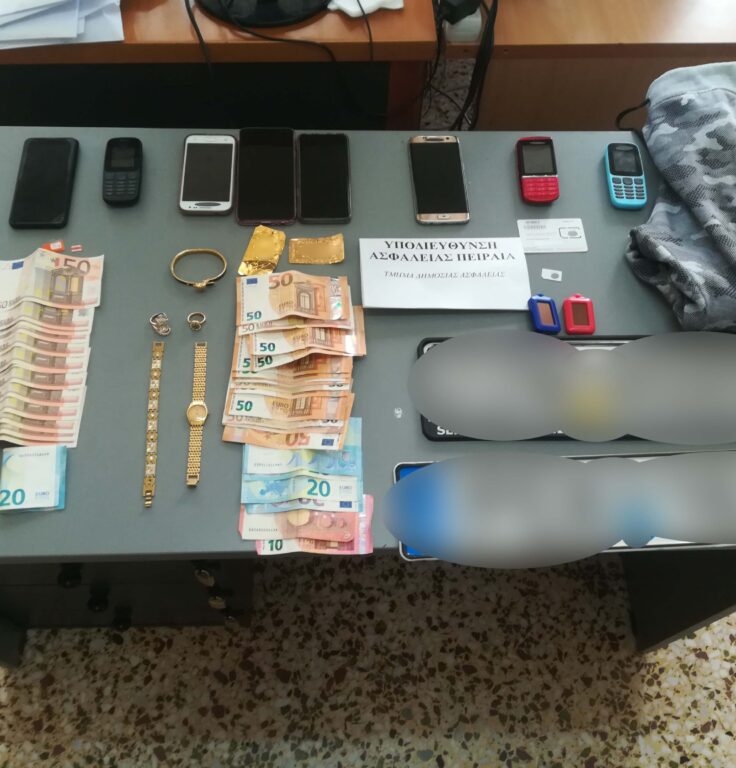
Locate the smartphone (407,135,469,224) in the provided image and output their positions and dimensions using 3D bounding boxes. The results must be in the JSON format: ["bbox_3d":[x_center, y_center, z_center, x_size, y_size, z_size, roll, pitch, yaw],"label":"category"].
[{"bbox_3d":[0.096,-0.279,1.046,0.073,0.008,0.151,-2,63,-2],"label":"smartphone"}]

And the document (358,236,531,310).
[{"bbox_3d":[0.097,-0.142,0.977,0.210,0.004,0.109,-1,63,-2],"label":"document"}]

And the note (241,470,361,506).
[{"bbox_3d":[-0.072,0.095,0.844,0.132,0.012,0.072,0,63,-2],"label":"note"}]

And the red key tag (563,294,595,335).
[{"bbox_3d":[0.261,-0.086,0.951,0.037,0.010,0.056,5,63,1],"label":"red key tag"}]

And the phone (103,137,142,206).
[{"bbox_3d":[-0.330,-0.286,1.035,0.049,0.014,0.116,-3,63,-3],"label":"phone"}]

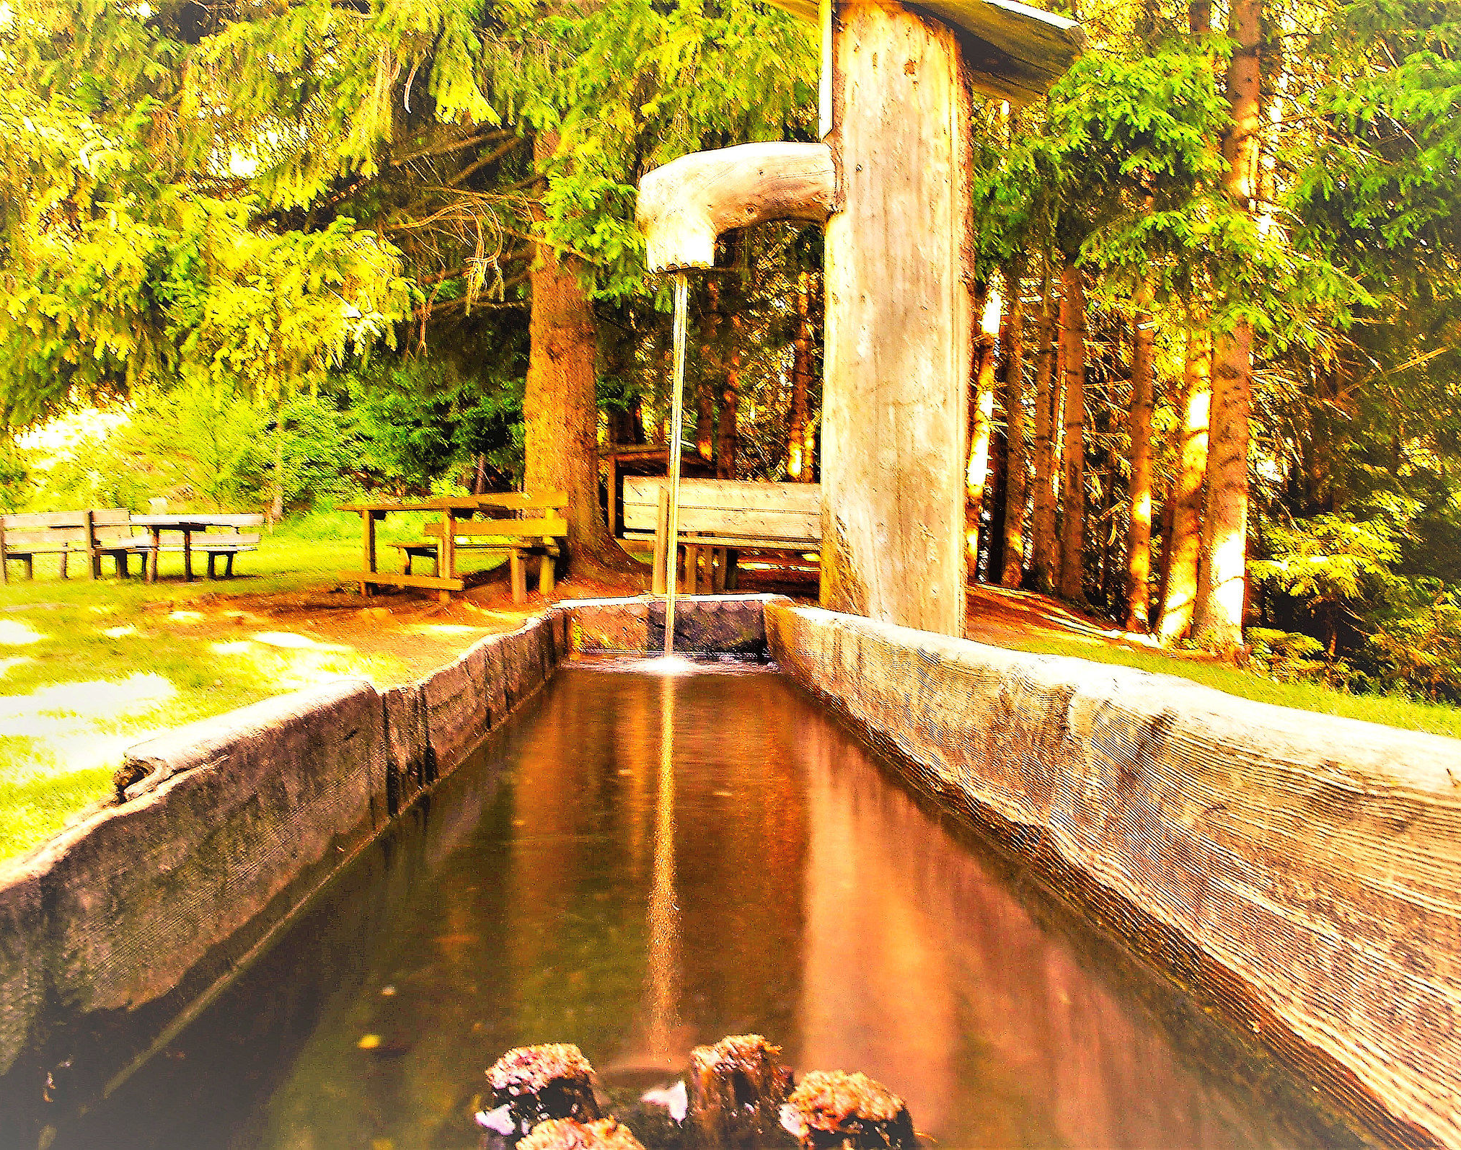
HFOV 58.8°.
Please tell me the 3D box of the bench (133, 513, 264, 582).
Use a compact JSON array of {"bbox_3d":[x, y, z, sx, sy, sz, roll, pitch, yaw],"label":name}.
[{"bbox_3d":[-6.800,-0.340,16.400,1.600,0.800,0.900,1,1,18],"label":"bench"}]

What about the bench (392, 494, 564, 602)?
[{"bbox_3d":[-2.100,-0.250,10.820,1.630,0.870,0.570,1,1,33],"label":"bench"}]

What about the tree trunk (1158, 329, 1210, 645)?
[{"bbox_3d":[2.870,-0.556,8.200,0.220,2.000,0.220,3,1,0],"label":"tree trunk"}]

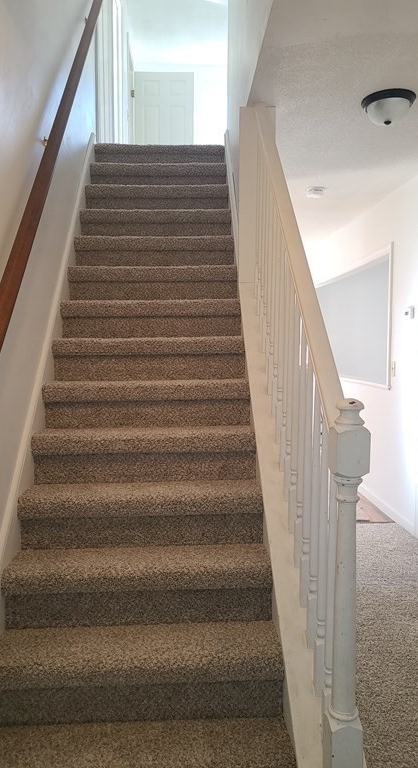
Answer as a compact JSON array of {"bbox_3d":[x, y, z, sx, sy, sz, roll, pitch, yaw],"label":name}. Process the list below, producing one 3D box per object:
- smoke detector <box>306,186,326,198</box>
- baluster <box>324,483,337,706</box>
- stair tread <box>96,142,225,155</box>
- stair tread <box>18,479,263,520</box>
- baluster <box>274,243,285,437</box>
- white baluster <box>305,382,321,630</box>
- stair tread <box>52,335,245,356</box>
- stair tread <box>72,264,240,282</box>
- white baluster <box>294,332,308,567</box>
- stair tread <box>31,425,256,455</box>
[{"bbox_3d":[0.786,-1.397,4.207,0.150,0.045,0.150,-1,5,-2],"label":"smoke detector"},{"bbox_3d":[0.346,0.619,1.627,0.034,0.851,0.034,-1,5,-2],"label":"baluster"},{"bbox_3d":[-0.352,-1.647,4.147,0.898,0.070,0.237,-1,4,-2],"label":"stair tread"},{"bbox_3d":[-0.259,0.461,2.308,0.935,0.073,0.249,-1,5,-2],"label":"stair tread"},{"bbox_3d":[0.294,-0.180,2.363,0.034,0.851,0.034,-1,5,-2],"label":"baluster"},{"bbox_3d":[0.309,0.349,1.740,0.034,0.910,0.034,-1,4,-2],"label":"white baluster"},{"bbox_3d":[-0.280,-0.186,2.799,0.898,0.070,0.237,-1,4,-2],"label":"stair tread"},{"bbox_3d":[-0.301,-0.603,3.184,0.898,0.070,0.237,-1,4,-2],"label":"stair tread"},{"bbox_3d":[0.321,0.216,1.995,0.034,0.851,0.034,-1,5,-2],"label":"white baluster"},{"bbox_3d":[-0.270,0.244,2.509,0.935,0.073,0.249,-1,5,-2],"label":"stair tread"}]

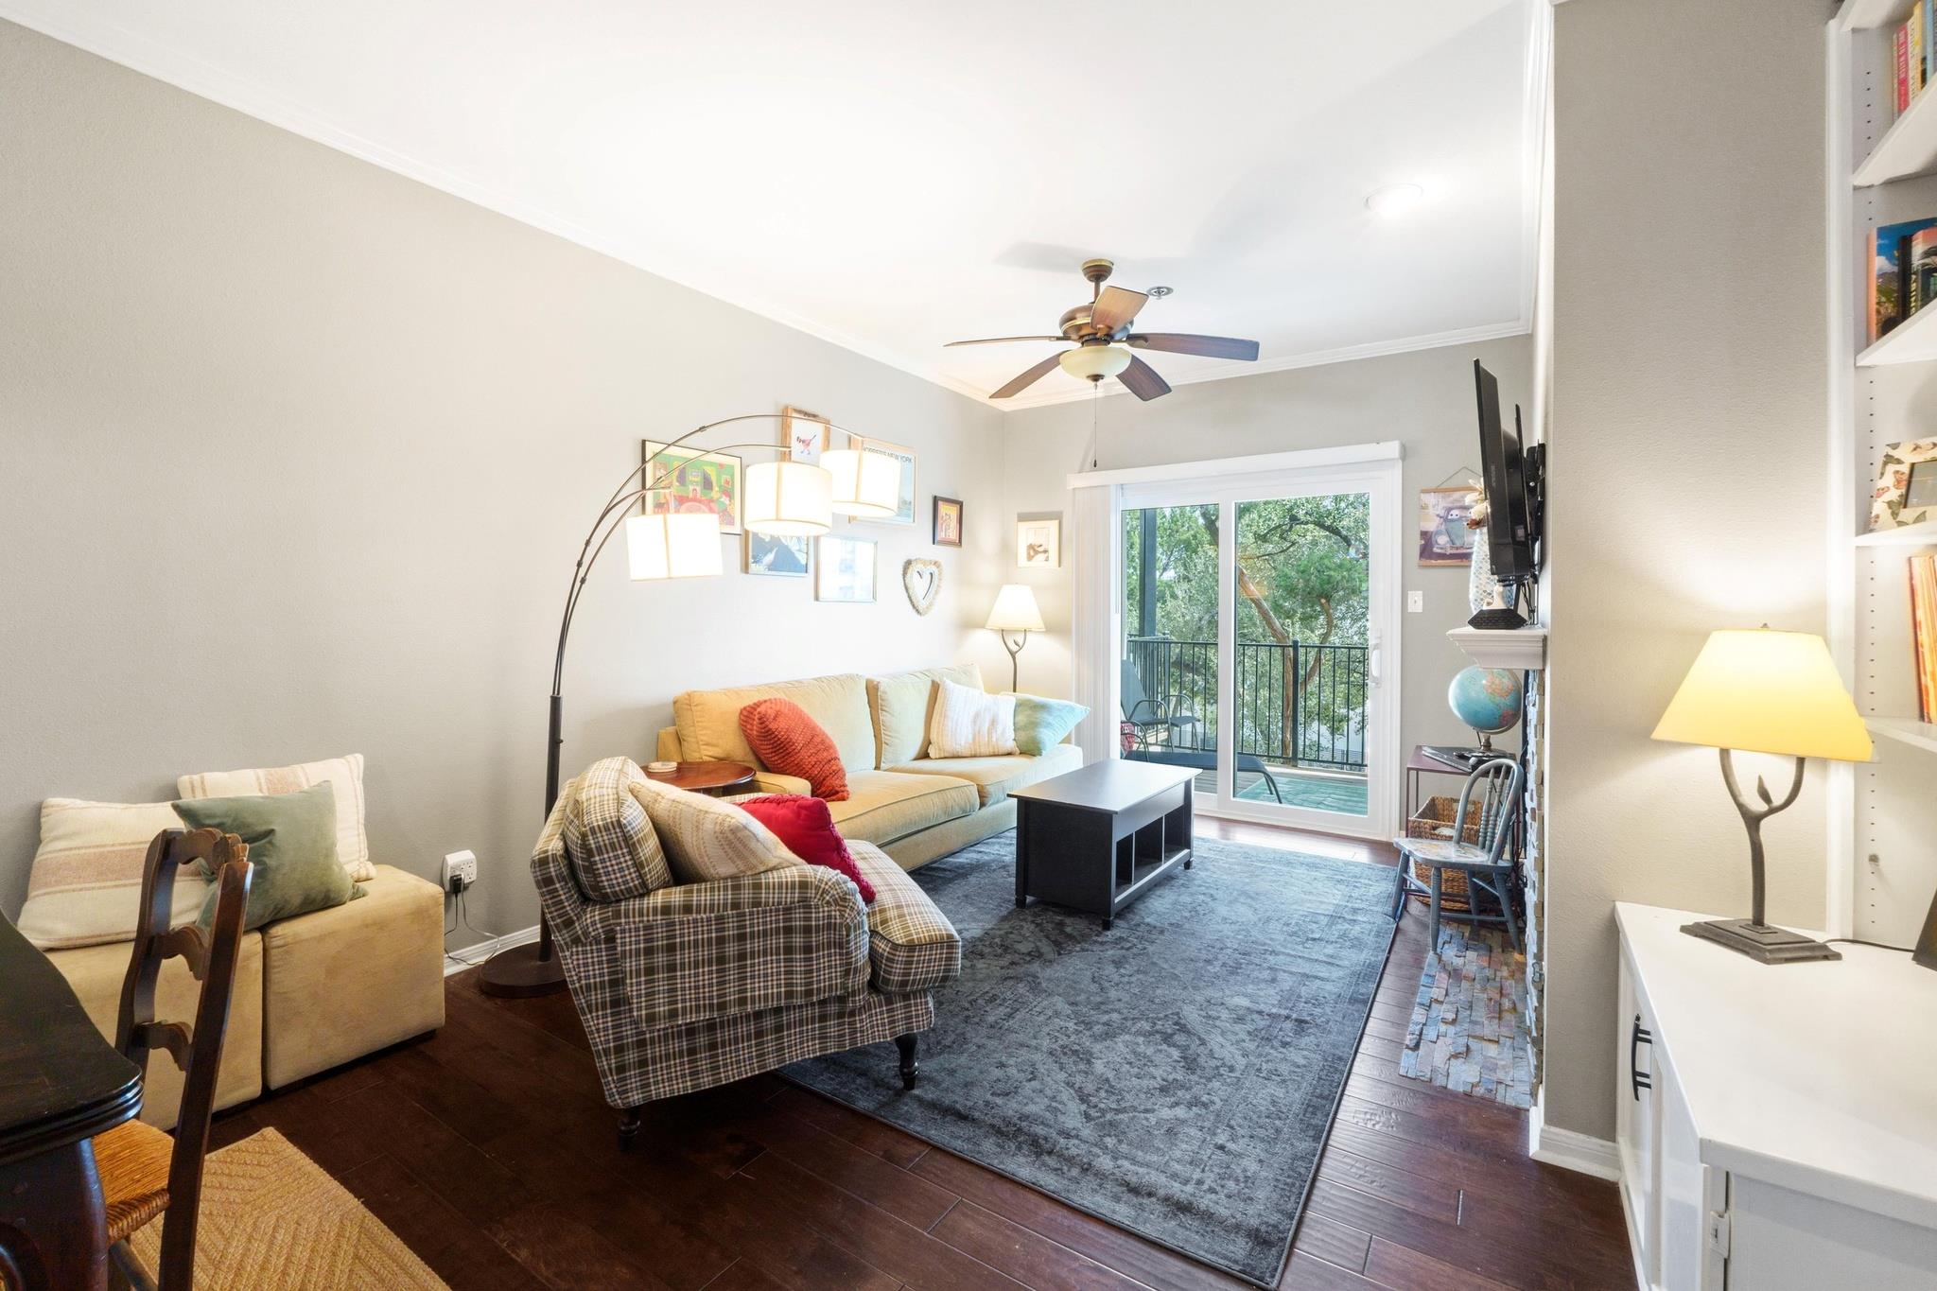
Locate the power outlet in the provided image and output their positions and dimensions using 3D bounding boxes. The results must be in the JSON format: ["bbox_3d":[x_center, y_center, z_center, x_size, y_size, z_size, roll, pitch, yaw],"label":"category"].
[{"bbox_3d":[-1.785,0.793,2.839,0.045,0.125,0.100,1,2,33],"label":"power outlet"}]

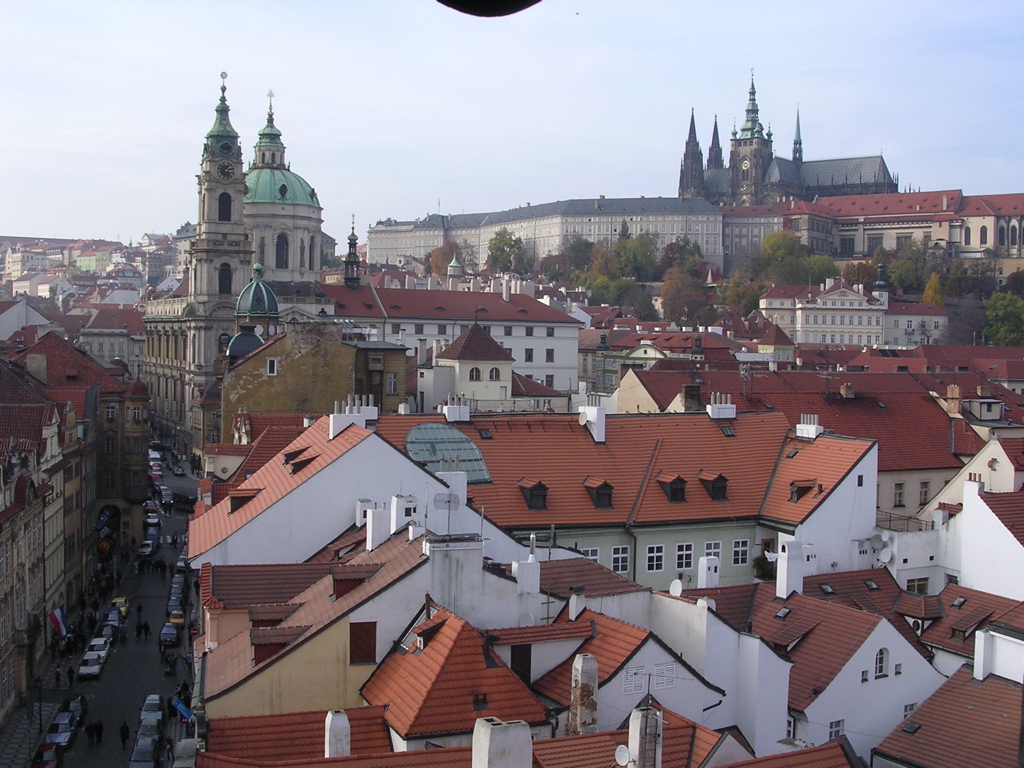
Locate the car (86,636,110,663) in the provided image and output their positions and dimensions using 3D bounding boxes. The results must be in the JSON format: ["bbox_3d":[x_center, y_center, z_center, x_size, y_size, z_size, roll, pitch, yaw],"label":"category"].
[{"bbox_3d":[-37.906,24.628,111.109,1.680,1.420,4.200,1,2,-13],"label":"car"}]

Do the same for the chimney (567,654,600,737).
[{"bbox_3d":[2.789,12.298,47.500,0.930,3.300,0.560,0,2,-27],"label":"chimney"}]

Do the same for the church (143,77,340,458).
[{"bbox_3d":[-62.930,-24.931,279.128,32.000,78.350,74.000,0,2,-25],"label":"church"}]

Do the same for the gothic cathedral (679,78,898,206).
[{"bbox_3d":[136.256,-101.832,595.030,121.000,97.000,56.000,3,2,40],"label":"gothic cathedral"}]

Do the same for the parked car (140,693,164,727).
[{"bbox_3d":[-27.654,25.123,93.419,1.670,1.420,4.050,1,2,-13],"label":"parked car"}]

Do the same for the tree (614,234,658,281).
[{"bbox_3d":[51.328,-52.152,500.000,17.000,19.000,15.000,1,2,0],"label":"tree"}]

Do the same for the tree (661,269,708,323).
[{"bbox_3d":[63.110,-31.922,445.000,16.000,20.500,15.000,1,2,0],"label":"tree"}]

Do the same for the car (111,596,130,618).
[{"bbox_3d":[-39.463,22.523,122.000,1.640,1.450,3.750,1,2,-13],"label":"car"}]

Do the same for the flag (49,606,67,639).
[{"bbox_3d":[-38.555,20.272,103.000,1.450,2.700,0.400,1,2,-13],"label":"flag"}]

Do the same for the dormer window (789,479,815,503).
[{"bbox_3d":[21.803,8.000,90.936,1.750,1.680,1.320,0,2,-23],"label":"dormer window"}]

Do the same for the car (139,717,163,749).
[{"bbox_3d":[-26.629,25.730,88.937,1.670,1.430,4.150,1,2,-13],"label":"car"}]

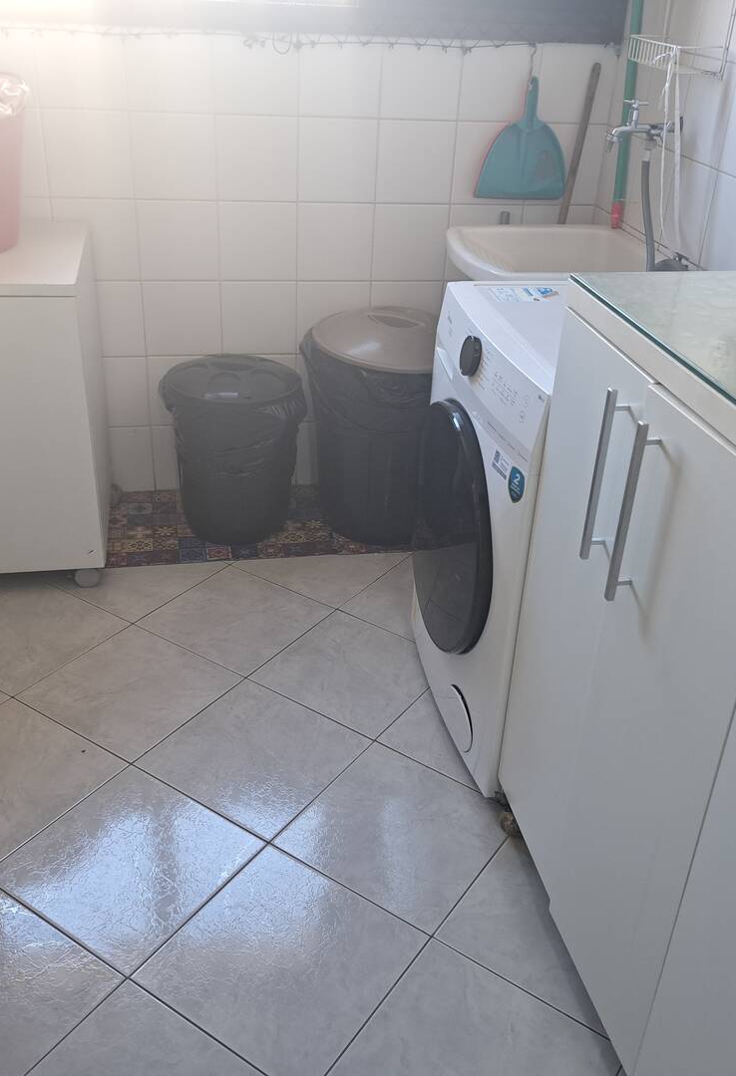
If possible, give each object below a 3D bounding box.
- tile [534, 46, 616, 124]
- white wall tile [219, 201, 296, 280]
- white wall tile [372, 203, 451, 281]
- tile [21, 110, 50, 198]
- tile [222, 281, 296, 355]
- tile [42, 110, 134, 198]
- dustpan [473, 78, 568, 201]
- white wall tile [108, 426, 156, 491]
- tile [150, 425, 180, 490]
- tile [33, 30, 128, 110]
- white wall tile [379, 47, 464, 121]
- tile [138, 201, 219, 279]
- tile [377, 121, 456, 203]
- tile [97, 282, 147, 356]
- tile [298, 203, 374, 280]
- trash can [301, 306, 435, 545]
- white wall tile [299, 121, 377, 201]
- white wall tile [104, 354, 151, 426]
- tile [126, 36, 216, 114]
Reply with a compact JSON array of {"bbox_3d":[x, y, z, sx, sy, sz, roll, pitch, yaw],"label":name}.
[{"bbox_3d":[0.535,-1.169,2.552,0.202,0.202,0.010,-3,30,-11],"label":"tile"},{"bbox_3d":[-0.285,-0.771,2.594,0.200,0.200,0.010,-3,30,-11],"label":"white wall tile"},{"bbox_3d":[0.113,-0.792,2.672,0.200,0.200,0.010,-3,30,-11],"label":"white wall tile"},{"bbox_3d":[-0.877,-0.924,2.393,0.202,0.202,0.010,-3,30,-10],"label":"tile"},{"bbox_3d":[-0.295,-0.595,2.694,0.200,0.200,0.010,-3,30,-11],"label":"tile"},{"bbox_3d":[-0.670,-0.922,2.400,0.200,0.200,0.010,-3,30,-11],"label":"tile"},{"bbox_3d":[0.407,-1.026,2.564,0.250,0.300,0.055,-3,30,-11],"label":"dustpan"},{"bbox_3d":[-0.713,-0.222,2.825,0.202,0.202,0.010,-3,30,-10],"label":"white wall tile"},{"bbox_3d":[-0.513,-0.231,2.860,0.202,0.202,0.010,-3,30,-10],"label":"tile"},{"bbox_3d":[-0.667,-1.112,2.328,0.202,0.202,0.010,-3,30,-10],"label":"tile"},{"bbox_3d":[0.132,-1.127,2.456,0.200,0.176,0.010,-3,30,-11],"label":"white wall tile"},{"bbox_3d":[-0.481,-0.756,2.535,0.200,0.200,0.010,-3,30,-11],"label":"tile"},{"bbox_3d":[0.123,-0.962,2.548,0.200,0.200,0.010,-3,30,-11],"label":"tile"},{"bbox_3d":[-0.693,-0.574,2.616,0.200,0.200,0.010,-3,30,-11],"label":"tile"},{"bbox_3d":[-0.086,-0.784,2.637,0.202,0.202,0.010,-3,30,-11],"label":"tile"},{"bbox_3d":[0.073,-0.309,2.678,0.460,0.570,0.460,3,29,-1],"label":"trash can"},{"bbox_3d":[-0.076,-0.961,2.538,0.202,0.202,0.010,-3,30,-11],"label":"white wall tile"},{"bbox_3d":[-0.698,-0.394,2.695,0.200,0.200,0.010,-3,30,-11],"label":"white wall tile"},{"bbox_3d":[-0.463,-1.097,2.345,0.200,0.176,0.010,-3,30,-11],"label":"tile"}]

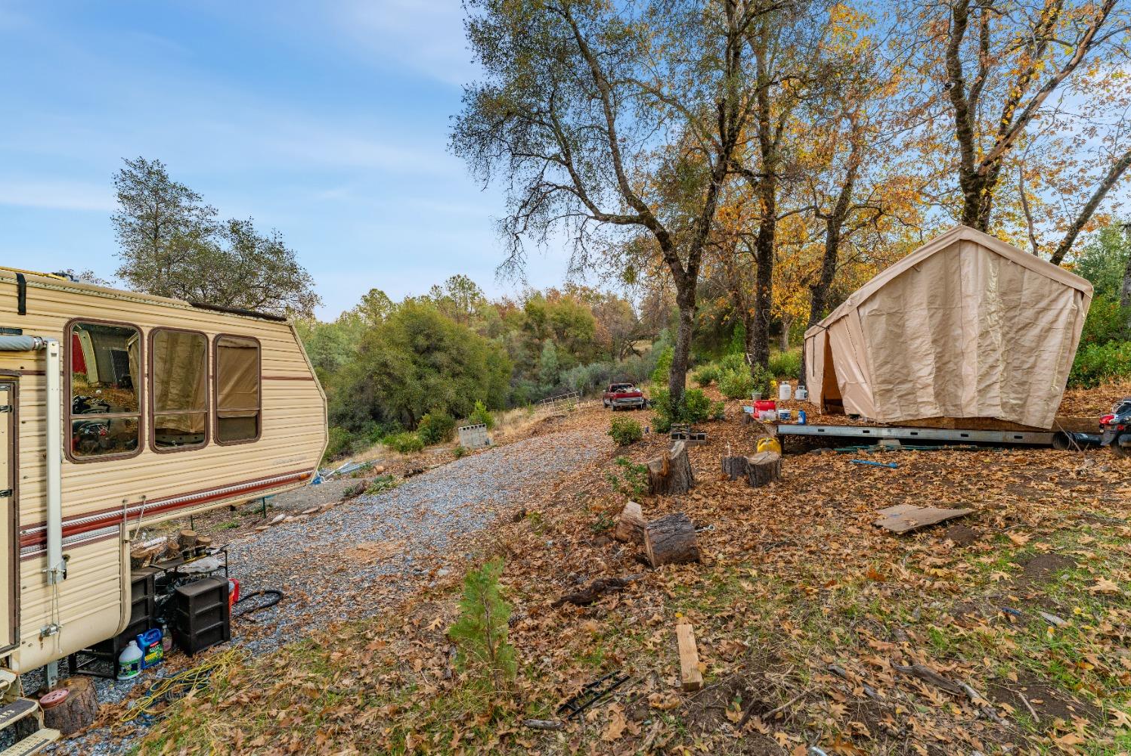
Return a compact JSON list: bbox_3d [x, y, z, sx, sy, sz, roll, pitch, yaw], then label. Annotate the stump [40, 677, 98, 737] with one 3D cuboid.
[{"bbox_3d":[-3.496,2.319,3.110,0.285,0.230,0.285,0,0,-45],"label":"stump"}]

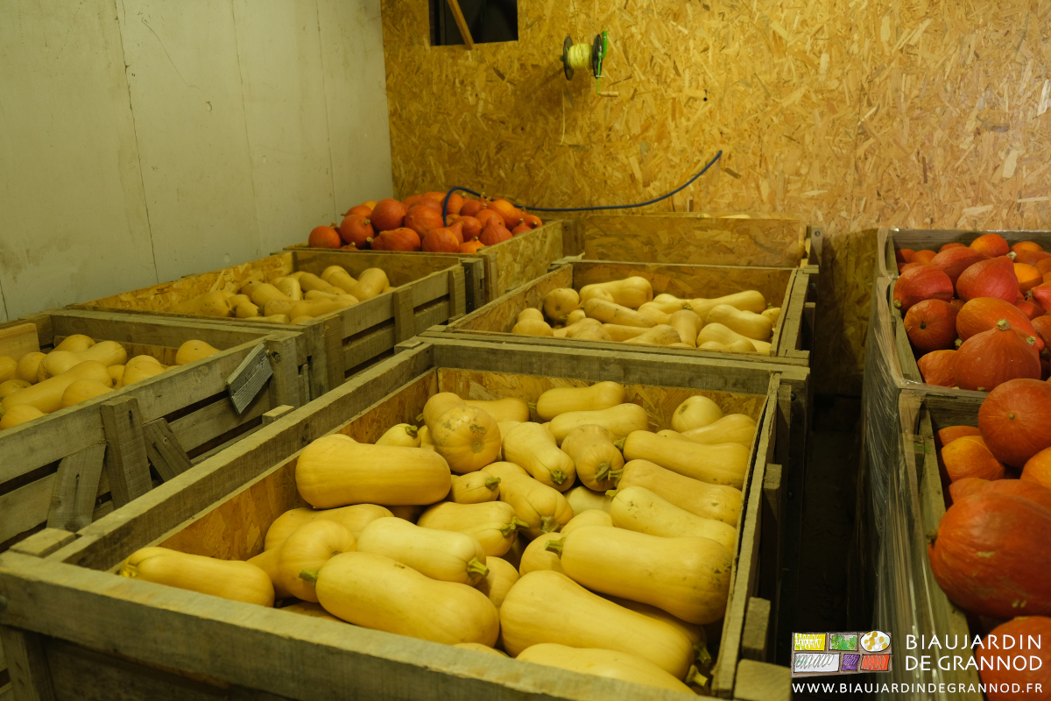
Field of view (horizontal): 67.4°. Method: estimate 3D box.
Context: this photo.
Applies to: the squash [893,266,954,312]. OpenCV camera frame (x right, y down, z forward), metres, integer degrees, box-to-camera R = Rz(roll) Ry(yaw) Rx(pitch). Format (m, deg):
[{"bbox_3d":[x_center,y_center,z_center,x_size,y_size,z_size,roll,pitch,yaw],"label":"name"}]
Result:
[{"bbox_3d":[1.177,-0.180,2.330,0.178,0.158,0.158,-29,15,-29],"label":"squash"}]

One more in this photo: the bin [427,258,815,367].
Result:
[{"bbox_3d":[0.409,0.359,2.672,0.999,1.100,1.203,5,18,20],"label":"bin"}]

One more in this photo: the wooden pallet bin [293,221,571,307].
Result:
[{"bbox_3d":[-0.395,-0.077,4.228,0.999,1.100,1.203,5,18,20],"label":"wooden pallet bin"}]

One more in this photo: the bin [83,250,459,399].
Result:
[{"bbox_3d":[-0.853,0.263,3.117,0.999,1.100,1.203,5,18,21],"label":"bin"}]

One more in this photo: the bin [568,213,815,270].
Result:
[{"bbox_3d":[0.838,0.025,3.766,0.999,1.100,1.203,5,18,20],"label":"bin"}]

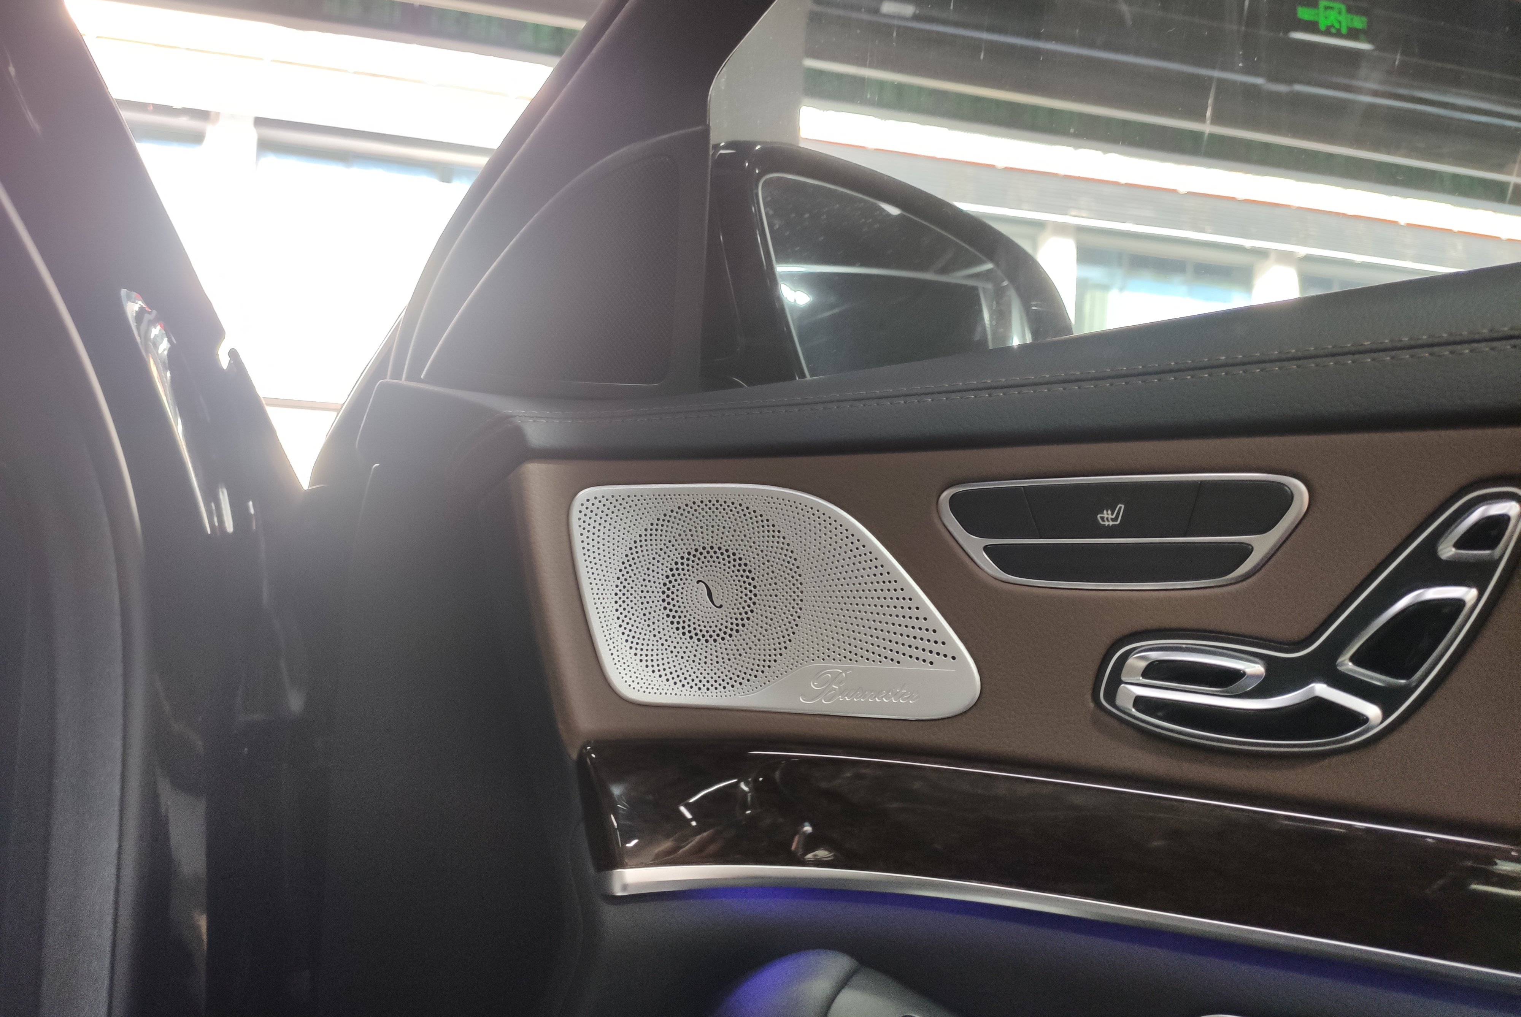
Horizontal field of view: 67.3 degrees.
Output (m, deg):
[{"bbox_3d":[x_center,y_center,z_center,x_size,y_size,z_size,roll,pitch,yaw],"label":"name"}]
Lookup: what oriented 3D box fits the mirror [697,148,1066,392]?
[{"bbox_3d":[0.085,-0.140,0.785,0.240,0.170,0.130,5,-4,-20],"label":"mirror"}]

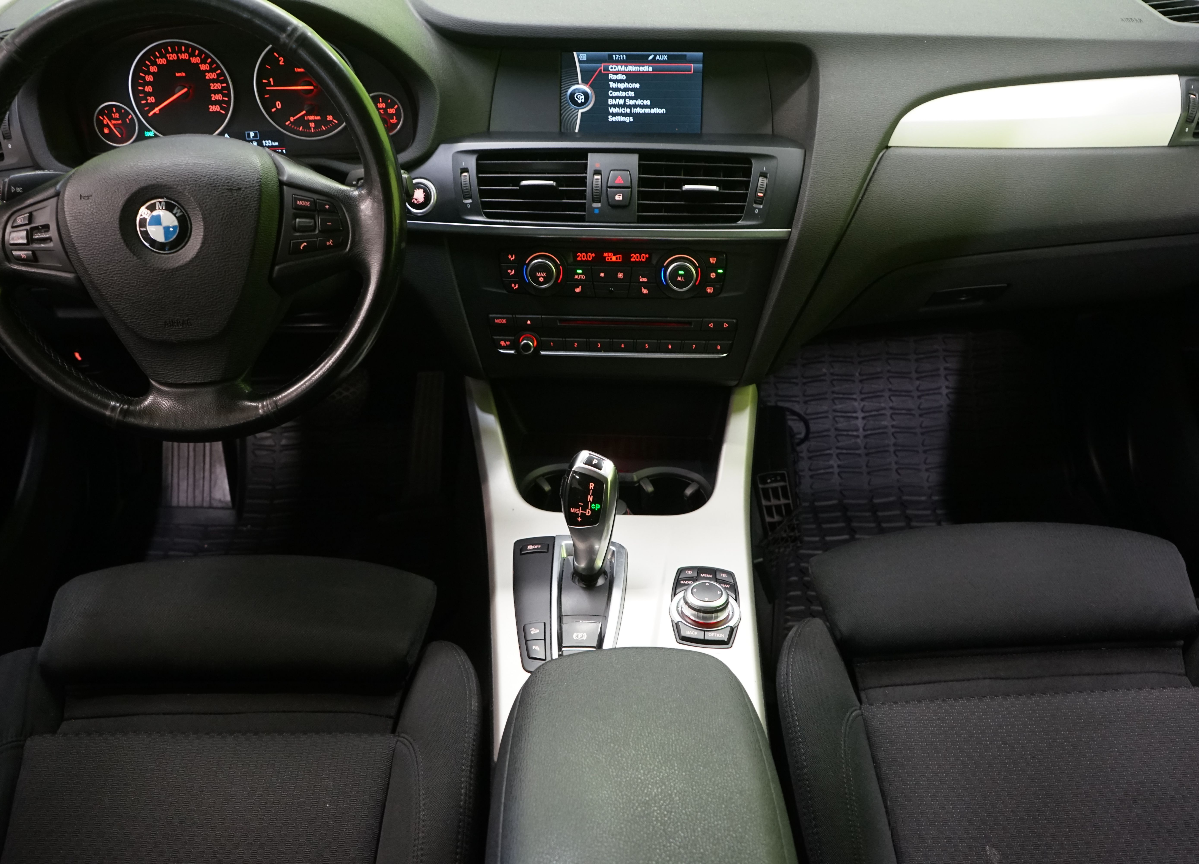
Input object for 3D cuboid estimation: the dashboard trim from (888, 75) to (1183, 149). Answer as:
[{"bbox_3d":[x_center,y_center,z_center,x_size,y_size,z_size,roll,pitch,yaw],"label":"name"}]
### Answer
[{"bbox_3d":[0.444,-0.326,1.140,0.300,0.073,0.035,-1,19,0],"label":"dashboard trim"}]

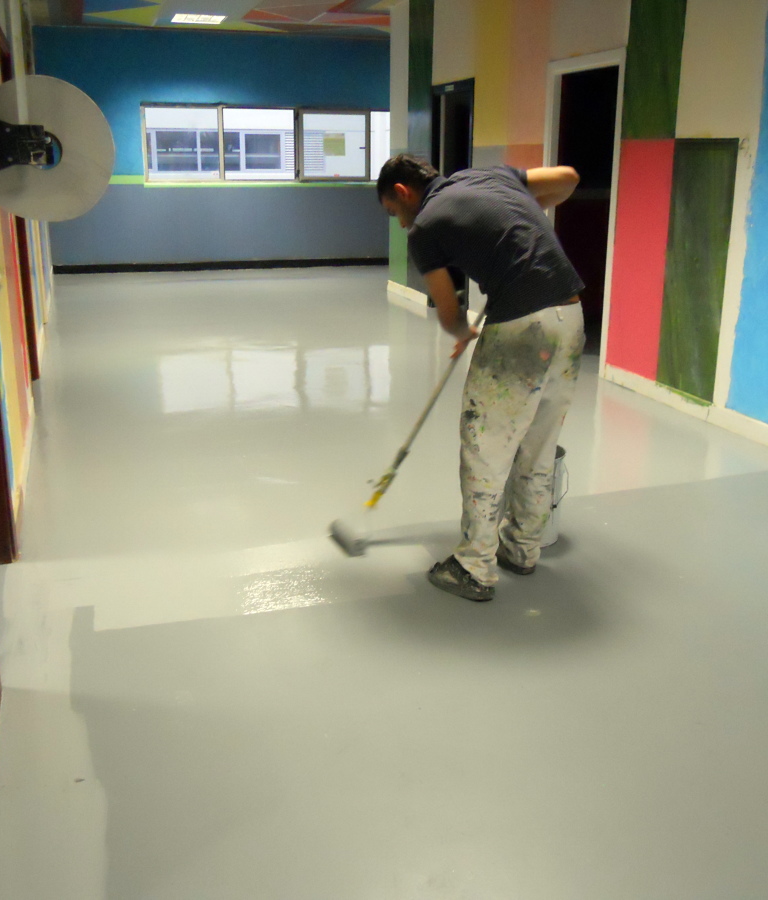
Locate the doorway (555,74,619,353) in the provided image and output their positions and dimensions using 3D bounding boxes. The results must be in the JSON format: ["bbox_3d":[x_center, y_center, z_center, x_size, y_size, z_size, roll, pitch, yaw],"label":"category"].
[{"bbox_3d":[1.433,-1.650,7.037,0.120,2.080,0.930,-5,17,-17],"label":"doorway"}]

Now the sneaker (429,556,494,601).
[{"bbox_3d":[0.277,0.441,3.480,0.107,0.115,0.285,-16,23,-42],"label":"sneaker"}]

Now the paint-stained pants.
[{"bbox_3d":[0.473,-0.021,3.360,0.370,1.000,0.430,12,21,36],"label":"paint-stained pants"}]

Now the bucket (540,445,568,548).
[{"bbox_3d":[0.585,0.180,3.910,0.280,0.370,0.280,0,17,0],"label":"bucket"}]

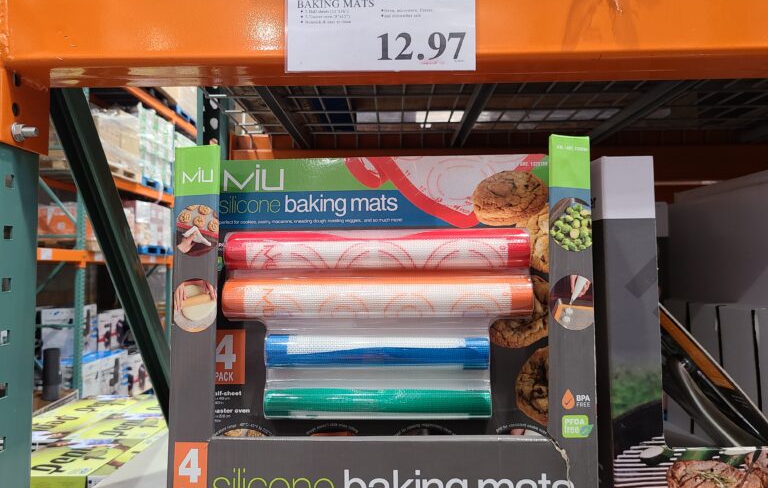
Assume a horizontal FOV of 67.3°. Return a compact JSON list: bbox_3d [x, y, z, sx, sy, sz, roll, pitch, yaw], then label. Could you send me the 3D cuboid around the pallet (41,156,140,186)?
[{"bbox_3d":[-4.006,-0.949,7.615,1.120,0.145,1.060,0,-3,2],"label":"pallet"}]

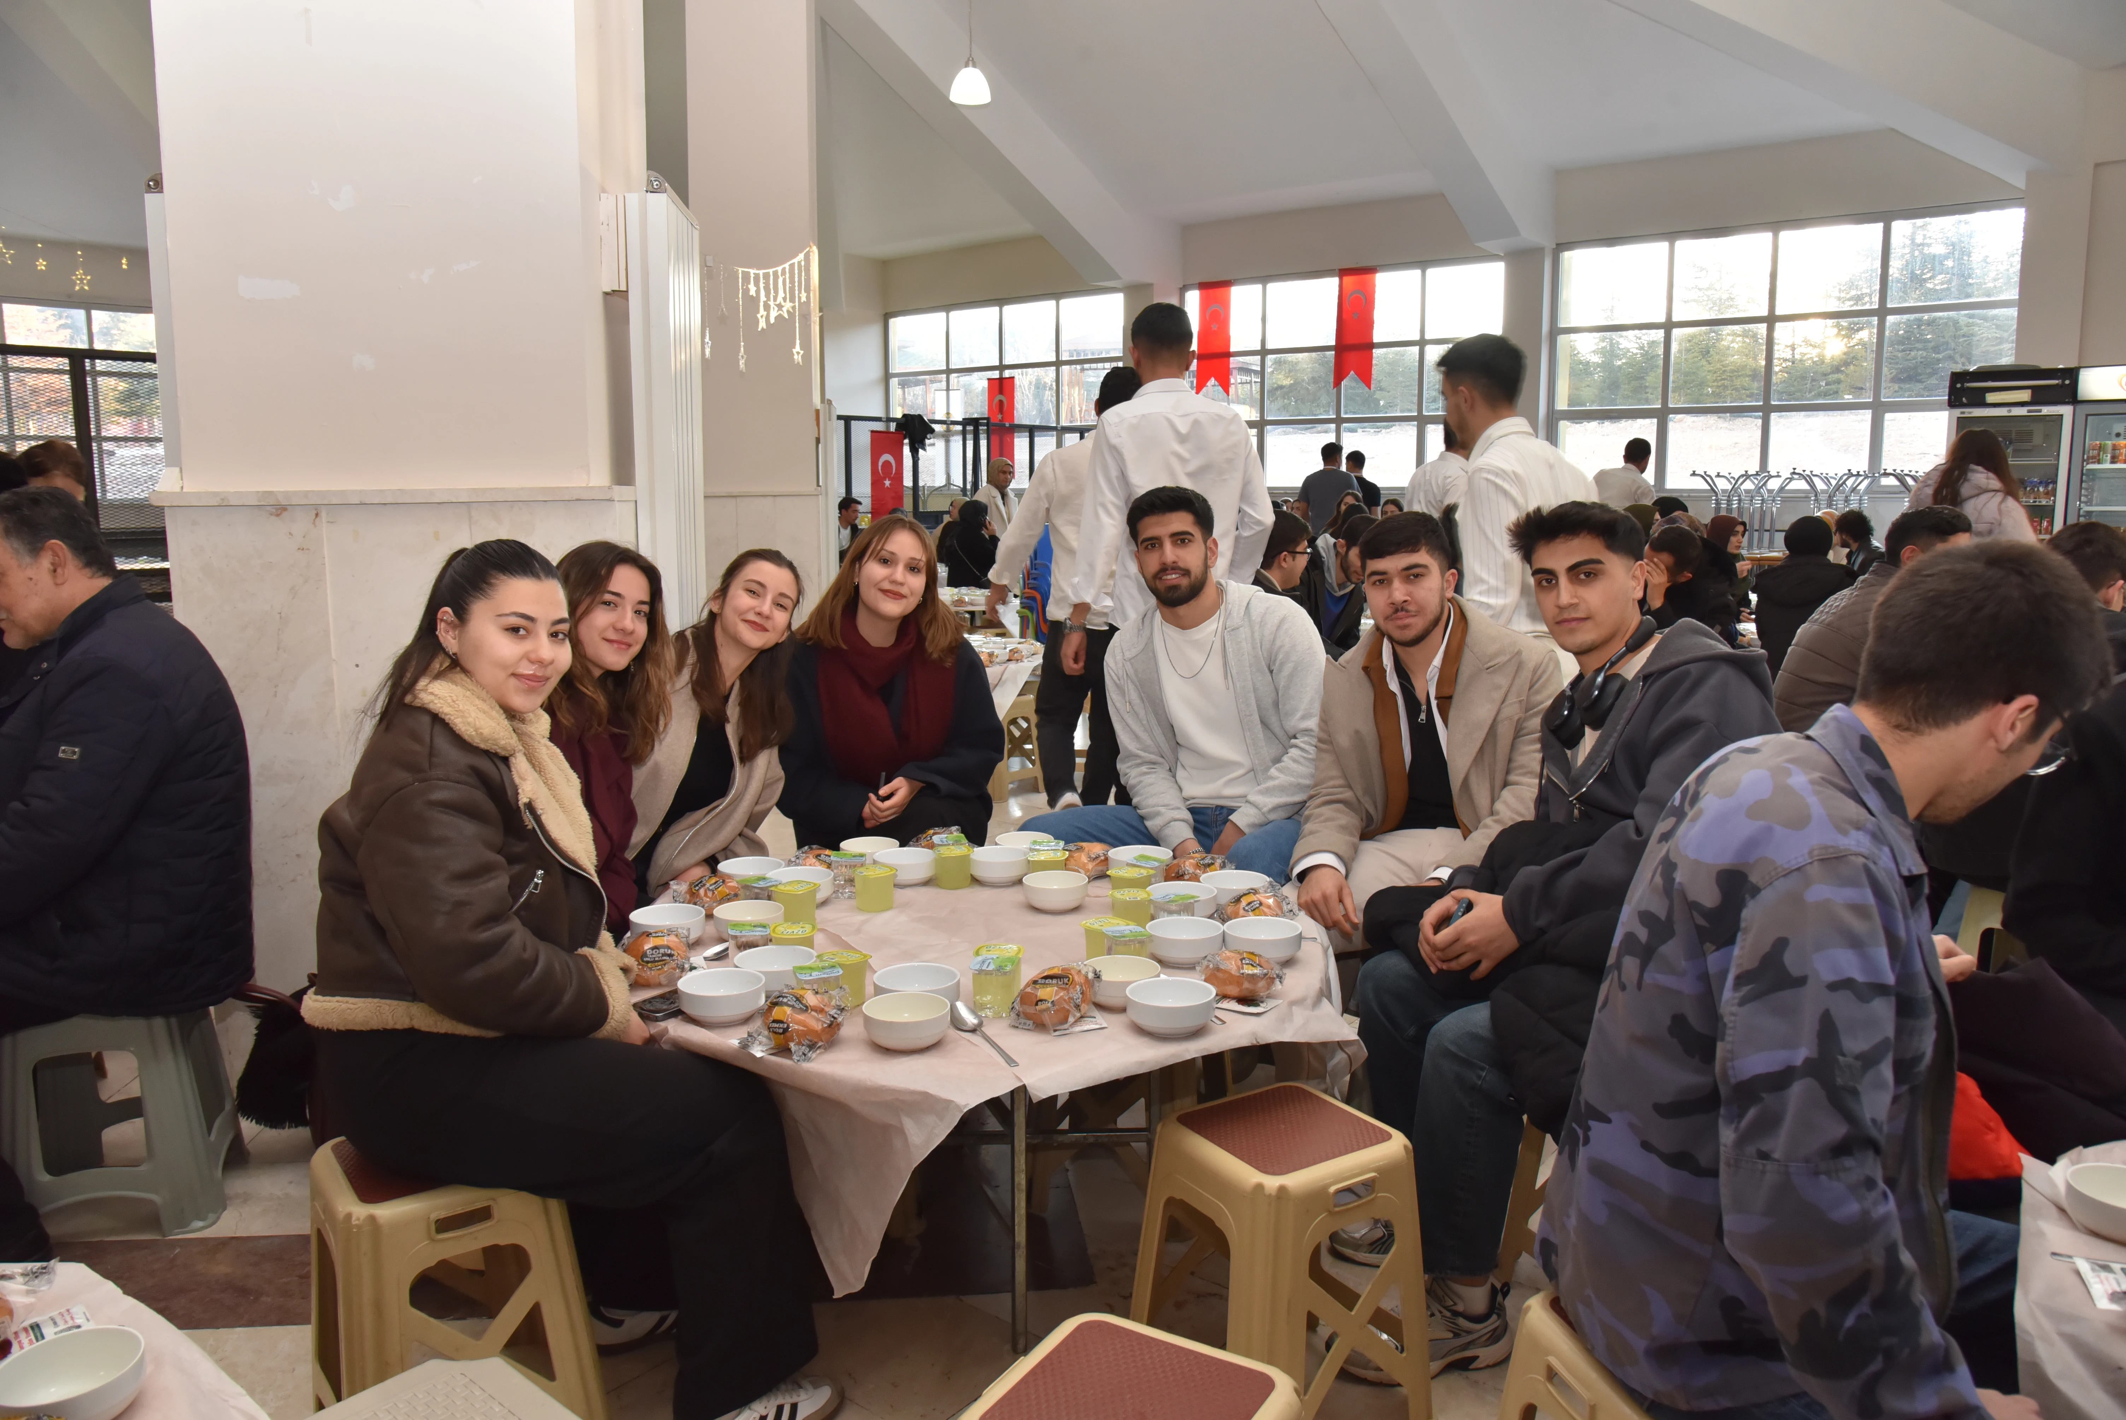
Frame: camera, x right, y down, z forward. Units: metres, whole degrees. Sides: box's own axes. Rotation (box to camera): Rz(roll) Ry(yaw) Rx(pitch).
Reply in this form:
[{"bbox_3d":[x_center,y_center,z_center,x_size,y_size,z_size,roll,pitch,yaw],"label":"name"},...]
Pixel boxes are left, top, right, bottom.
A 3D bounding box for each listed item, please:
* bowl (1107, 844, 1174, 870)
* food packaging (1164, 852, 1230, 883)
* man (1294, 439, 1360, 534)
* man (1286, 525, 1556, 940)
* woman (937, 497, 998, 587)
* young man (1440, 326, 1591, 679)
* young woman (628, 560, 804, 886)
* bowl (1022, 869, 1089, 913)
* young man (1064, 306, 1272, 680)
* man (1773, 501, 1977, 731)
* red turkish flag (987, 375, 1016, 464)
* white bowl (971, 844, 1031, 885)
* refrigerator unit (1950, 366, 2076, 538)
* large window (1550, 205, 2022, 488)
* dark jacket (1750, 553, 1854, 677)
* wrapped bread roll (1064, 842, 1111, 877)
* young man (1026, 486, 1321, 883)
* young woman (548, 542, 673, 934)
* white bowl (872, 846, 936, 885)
[{"bbox_3d":[0.148,0.301,2.700,0.122,0.056,0.122,0,8,0],"label":"bowl"},{"bbox_3d":[0.255,0.304,2.712,0.125,0.062,0.100,0,8,0],"label":"food packaging"},{"bbox_3d":[1.816,-0.939,9.826,0.480,1.789,0.340,2,8,13],"label":"man"},{"bbox_3d":[0.680,0.253,2.775,0.600,1.320,0.800,6,10,34],"label":"man"},{"bbox_3d":[-0.674,-0.912,10.993,0.480,1.394,0.650,3,8,18],"label":"woman"},{"bbox_3d":[1.095,-0.035,3.574,0.520,1.758,0.360,-5,9,-30],"label":"young man"},{"bbox_3d":[-0.601,0.330,2.743,0.520,1.260,0.750,-4,9,-25],"label":"young woman"},{"bbox_3d":[-0.013,0.338,2.594,0.122,0.056,0.122,0,8,0],"label":"bowl"},{"bbox_3d":[0.280,-0.191,4.014,0.580,1.840,0.380,0,8,-2],"label":"young man"},{"bbox_3d":[2.290,0.121,3.756,0.780,1.300,0.550,4,9,28],"label":"man"},{"bbox_3d":[-0.636,-2.900,14.600,0.360,1.070,0.040,6,10,34],"label":"red turkish flag"},{"bbox_3d":[-0.125,0.313,2.817,0.122,0.056,0.122,0,8,0],"label":"white bowl"},{"bbox_3d":[5.289,-0.842,7.955,0.620,2.020,0.650,6,10,35],"label":"refrigerator unit"},{"bbox_3d":[4.774,-2.395,9.593,2.780,1.770,0.120,6,10,35],"label":"large window"},{"bbox_3d":[2.923,-0.253,5.669,0.480,0.720,0.360,4,9,22],"label":"dark jacket"},{"bbox_3d":[0.045,0.292,2.781,0.105,0.065,0.100,0,8,0],"label":"wrapped bread roll"},{"bbox_3d":[0.240,0.181,3.159,0.660,1.350,0.780,2,9,13],"label":"young man"},{"bbox_3d":[-0.820,0.316,2.542,0.750,1.260,0.500,5,10,32],"label":"young woman"},{"bbox_3d":[-0.308,0.303,2.743,0.120,0.054,0.120,0,8,0],"label":"white bowl"}]

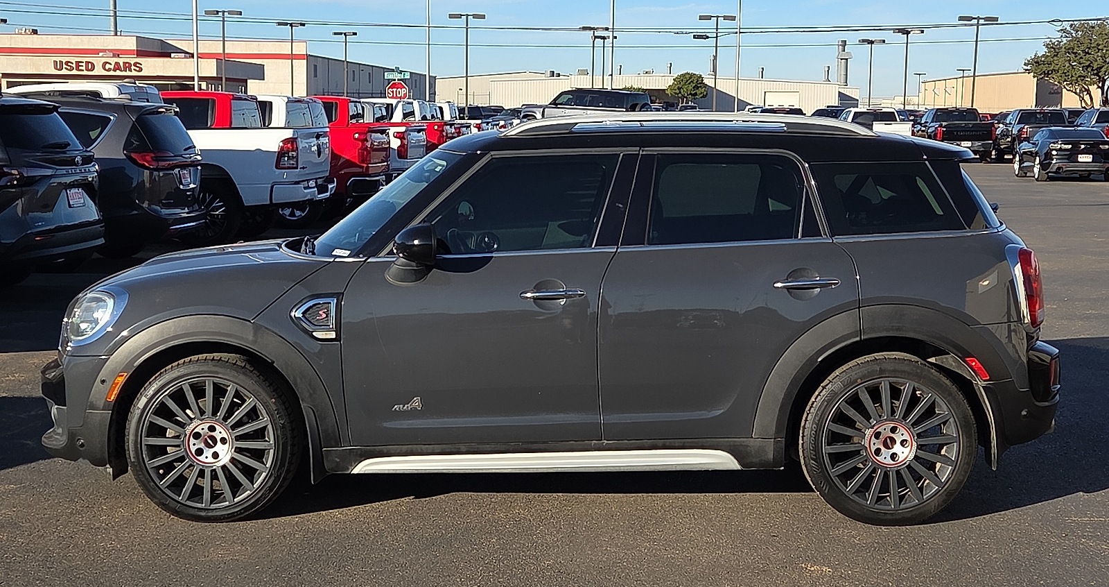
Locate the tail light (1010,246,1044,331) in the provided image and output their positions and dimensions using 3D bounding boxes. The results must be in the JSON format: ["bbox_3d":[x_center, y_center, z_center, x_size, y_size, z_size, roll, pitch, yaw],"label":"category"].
[{"bbox_3d":[1.855,-0.028,6.049,0.190,0.315,0.220,0,7,1],"label":"tail light"}]

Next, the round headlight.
[{"bbox_3d":[-1.871,0.096,6.229,0.220,0.220,0.240,-1,7,-7],"label":"round headlight"}]

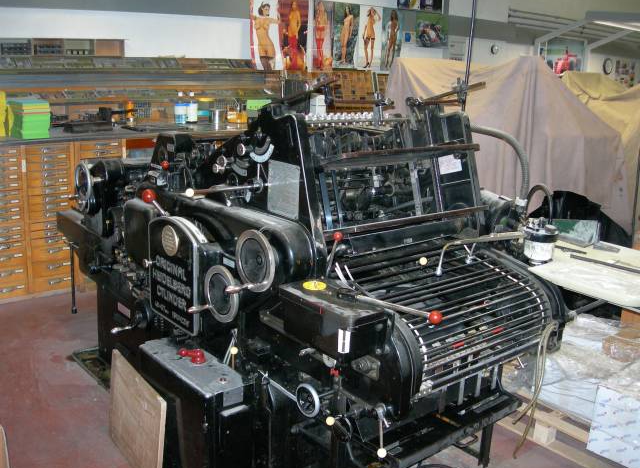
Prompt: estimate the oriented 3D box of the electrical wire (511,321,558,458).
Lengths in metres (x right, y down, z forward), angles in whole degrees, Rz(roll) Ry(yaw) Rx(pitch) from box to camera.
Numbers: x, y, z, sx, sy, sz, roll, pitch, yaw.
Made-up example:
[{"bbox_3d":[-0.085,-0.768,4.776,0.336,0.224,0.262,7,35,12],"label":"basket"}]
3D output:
[{"bbox_3d":[0.821,0.605,2.700,0.130,0.530,0.090,7,15,18],"label":"electrical wire"}]

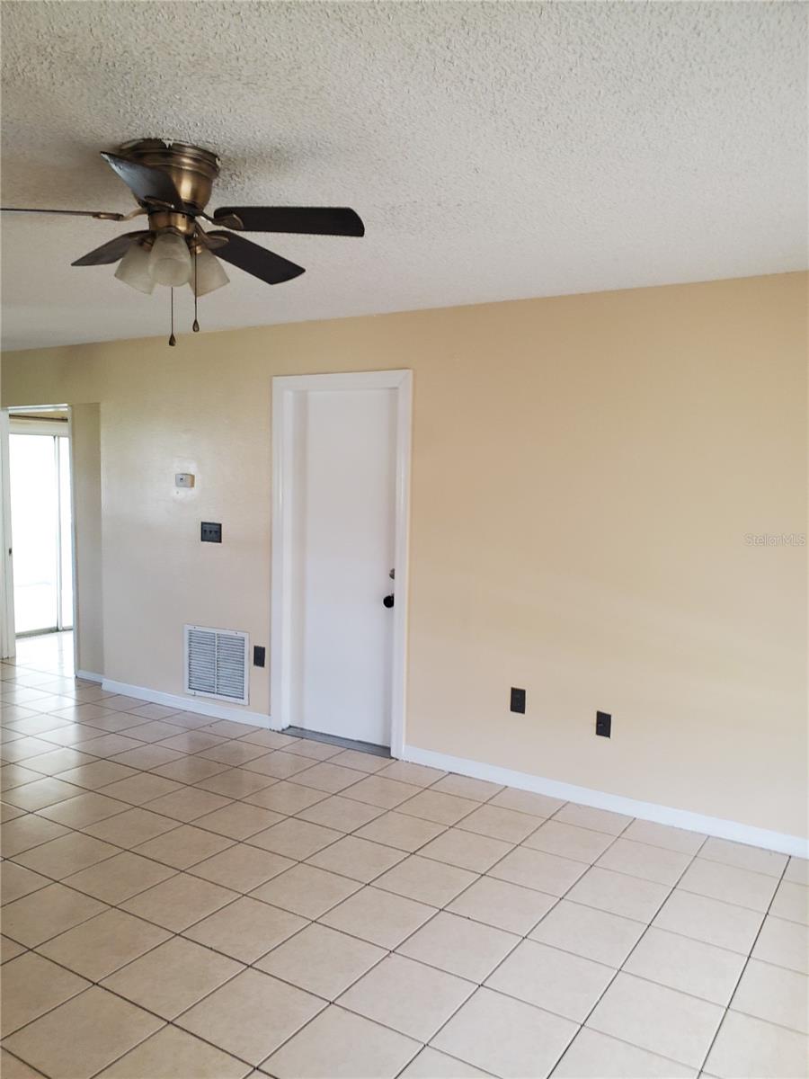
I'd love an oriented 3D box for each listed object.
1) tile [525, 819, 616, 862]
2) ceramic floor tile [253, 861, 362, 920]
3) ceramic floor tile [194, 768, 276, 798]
[{"bbox_3d":[0.716,1.317,3.525,0.321,0.010,0.321,3,4,33],"label":"tile"},{"bbox_3d":[-0.362,1.304,3.005,0.319,0.010,0.319,3,4,32],"label":"ceramic floor tile"},{"bbox_3d":[-0.850,1.237,4.101,0.322,0.010,0.322,4,4,32],"label":"ceramic floor tile"}]

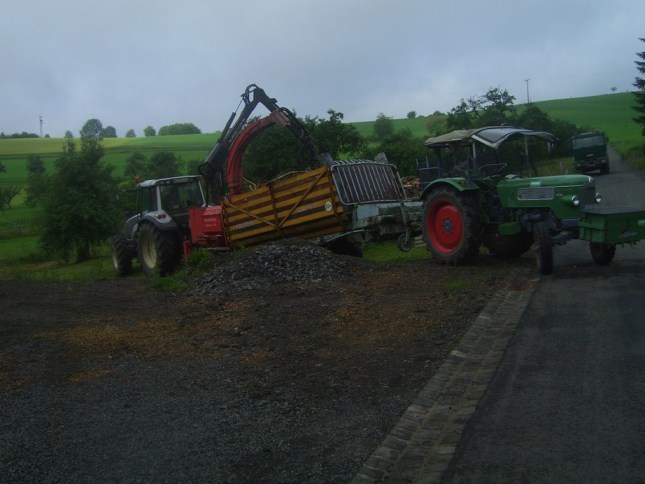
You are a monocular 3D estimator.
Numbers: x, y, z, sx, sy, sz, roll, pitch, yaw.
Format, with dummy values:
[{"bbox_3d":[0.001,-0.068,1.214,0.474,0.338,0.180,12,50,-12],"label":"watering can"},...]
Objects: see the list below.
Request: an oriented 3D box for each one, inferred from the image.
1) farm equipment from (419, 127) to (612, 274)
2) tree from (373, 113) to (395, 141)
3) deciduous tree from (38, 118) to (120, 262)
[{"bbox_3d":[3.480,-0.810,12.550,1.750,2.450,3.500,-6,5,-31],"label":"farm equipment"},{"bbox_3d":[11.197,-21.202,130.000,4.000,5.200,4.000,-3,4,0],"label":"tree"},{"bbox_3d":[-9.436,-2.000,27.500,3.200,5.600,3.200,-3,4,0],"label":"deciduous tree"}]

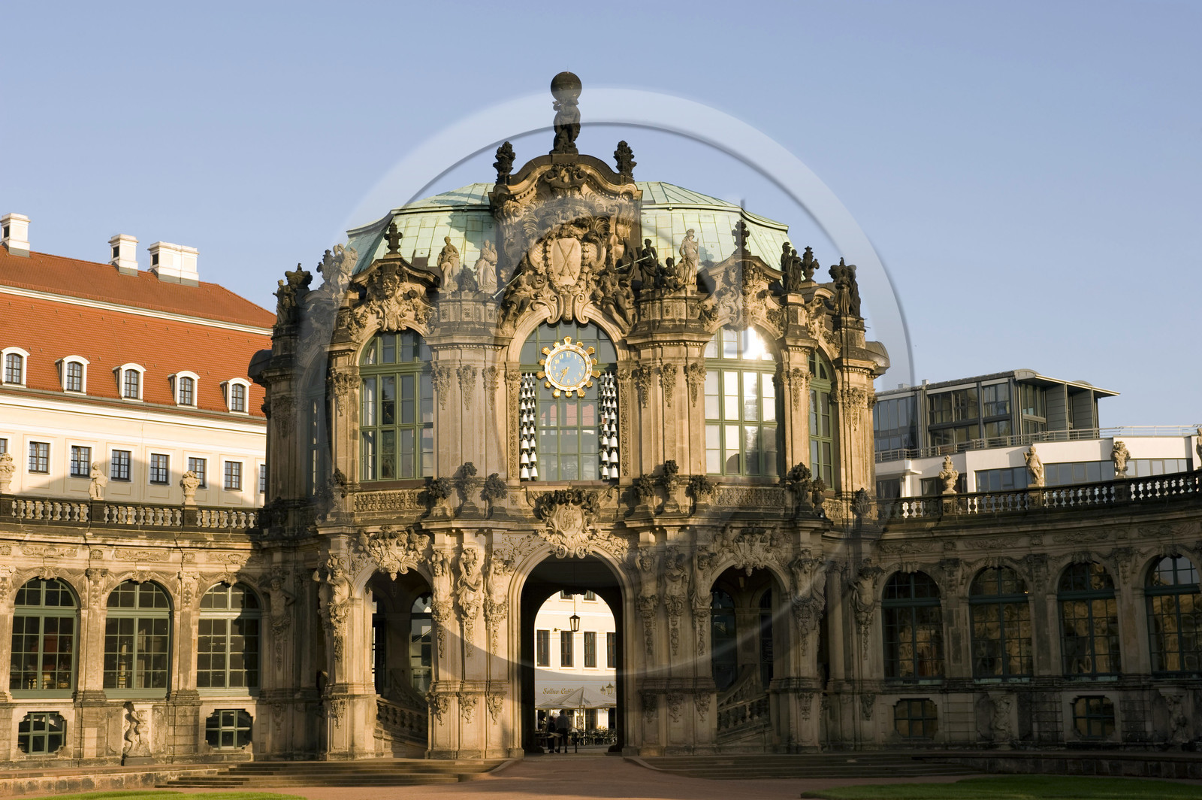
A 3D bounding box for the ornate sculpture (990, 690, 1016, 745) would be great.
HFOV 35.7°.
[{"bbox_3d":[15.524,12.303,72.325,0.760,2.030,0.450,-7,-11,33],"label":"ornate sculpture"}]

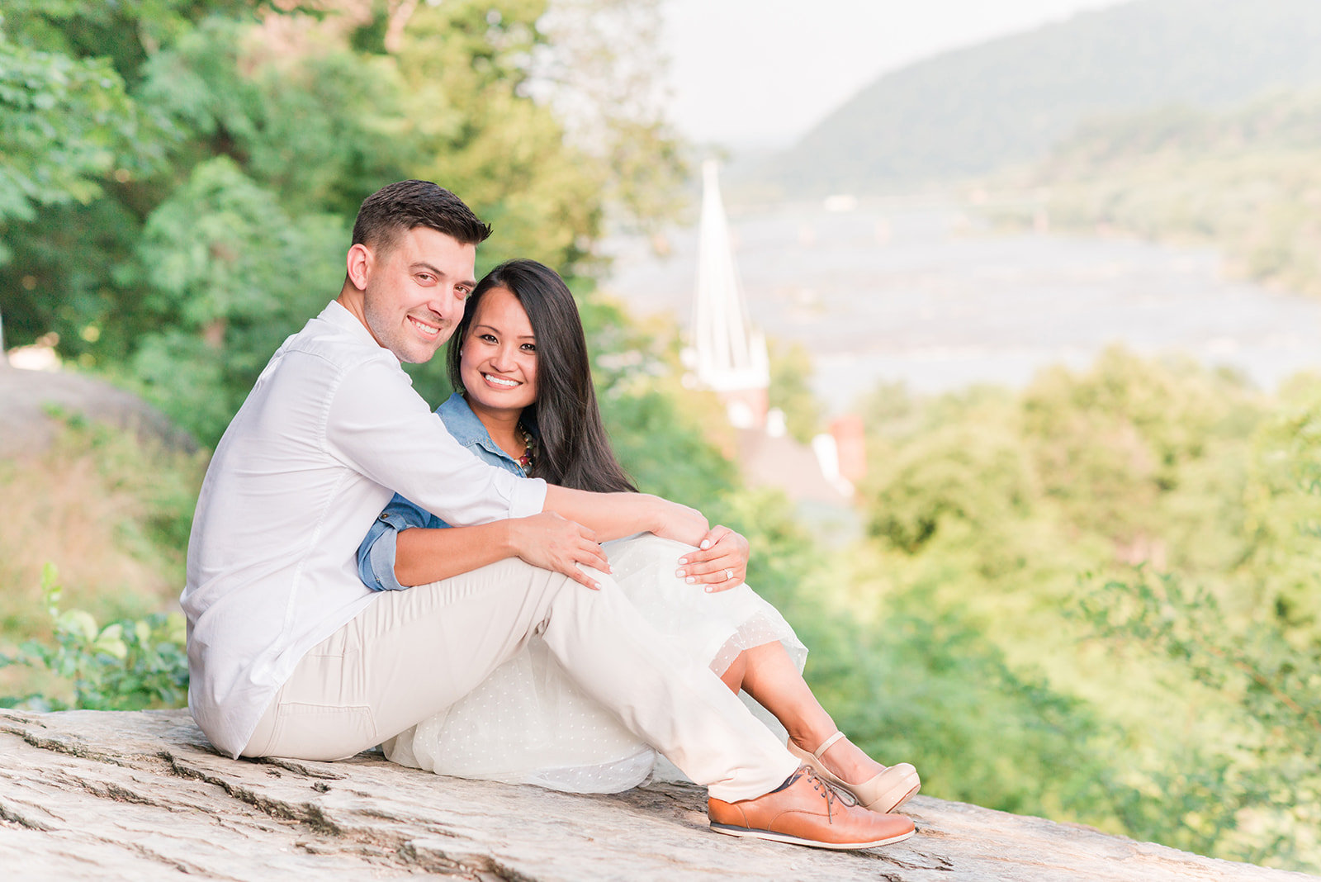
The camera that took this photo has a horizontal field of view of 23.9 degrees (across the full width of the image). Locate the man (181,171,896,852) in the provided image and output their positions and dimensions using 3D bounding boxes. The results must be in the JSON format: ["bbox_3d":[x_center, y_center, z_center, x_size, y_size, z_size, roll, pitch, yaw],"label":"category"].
[{"bbox_3d":[-0.169,0.114,4.500,1.000,0.960,0.600,-4,5,-8],"label":"man"}]

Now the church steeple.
[{"bbox_3d":[3.359,-7.308,155.000,3.700,13.000,3.700,-2,5,12],"label":"church steeple"}]

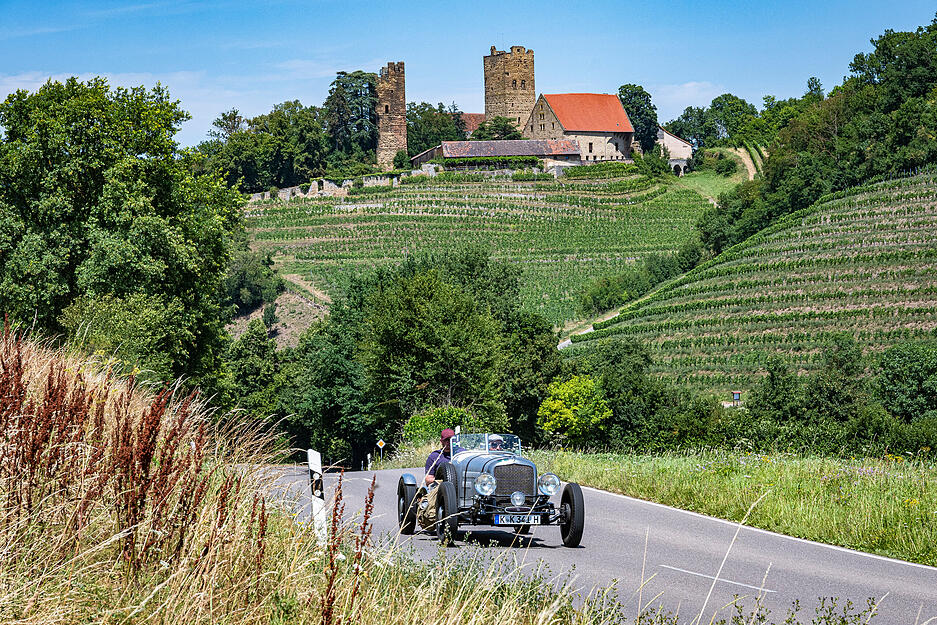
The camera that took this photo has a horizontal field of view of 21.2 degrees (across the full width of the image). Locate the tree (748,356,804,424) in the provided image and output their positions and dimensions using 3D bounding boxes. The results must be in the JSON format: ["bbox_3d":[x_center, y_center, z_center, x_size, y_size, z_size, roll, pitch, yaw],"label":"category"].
[{"bbox_3d":[19.104,5.024,155.000,3.700,4.800,3.600,-1,-3,0],"label":"tree"}]

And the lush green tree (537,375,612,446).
[{"bbox_3d":[6.278,5.863,148.000,4.500,4.500,4.200,-1,-3,0],"label":"lush green tree"}]

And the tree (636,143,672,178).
[{"bbox_3d":[46.148,-37.713,620.000,8.900,9.000,8.500,-1,-3,0],"label":"tree"}]

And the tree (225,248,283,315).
[{"bbox_3d":[-32.542,-5.018,380.000,9.100,10.000,8.800,-1,-3,0],"label":"tree"}]

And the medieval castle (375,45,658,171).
[{"bbox_3d":[12.293,-52.503,640.000,73.000,32.000,45.000,-1,-3,0],"label":"medieval castle"}]

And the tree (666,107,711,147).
[{"bbox_3d":[60.138,-50.070,680.000,12.500,12.000,12.000,-1,-3,0],"label":"tree"}]

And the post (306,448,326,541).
[{"bbox_3d":[-1.457,1.811,24.200,0.120,0.970,0.100,-4,-3,-7],"label":"post"}]

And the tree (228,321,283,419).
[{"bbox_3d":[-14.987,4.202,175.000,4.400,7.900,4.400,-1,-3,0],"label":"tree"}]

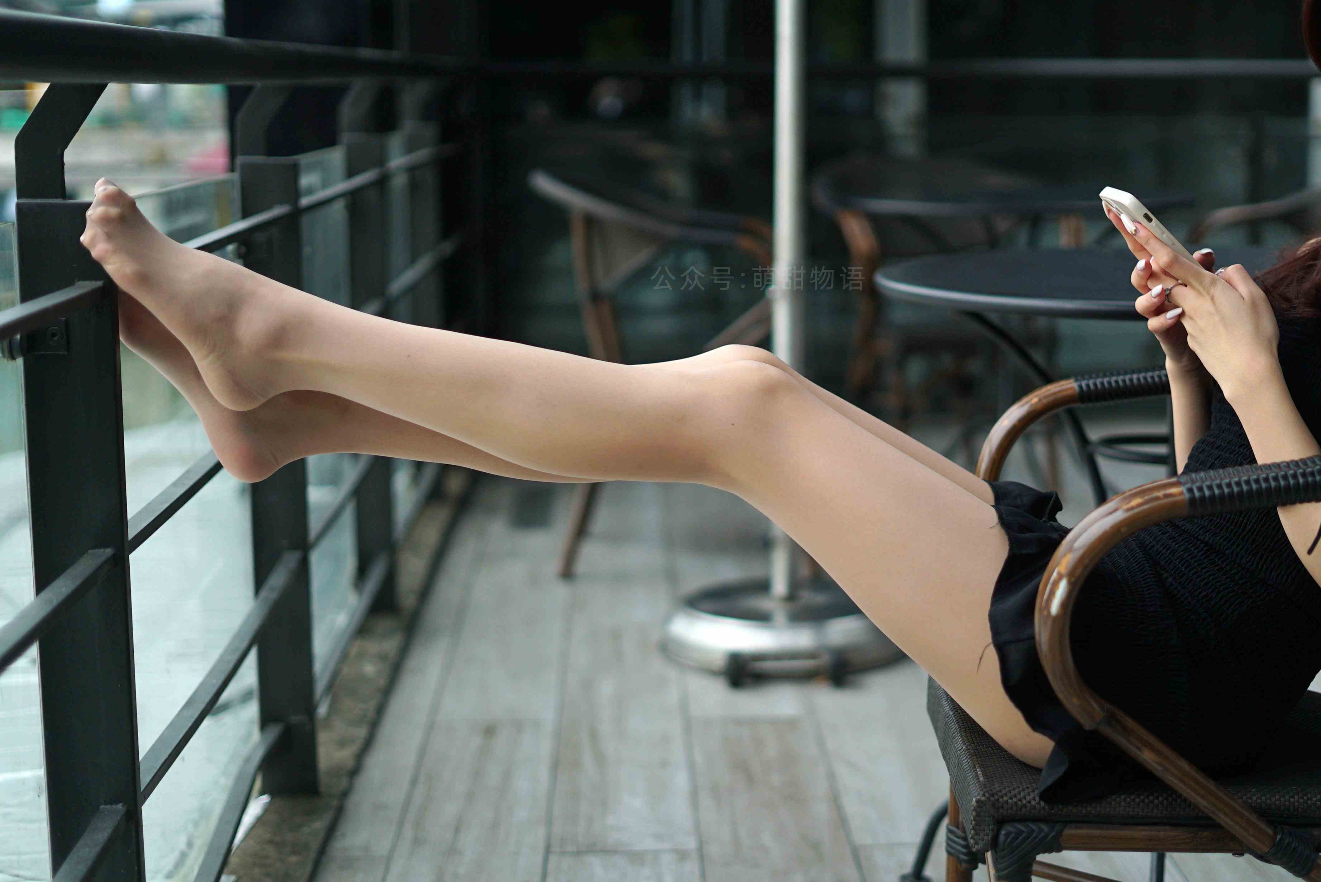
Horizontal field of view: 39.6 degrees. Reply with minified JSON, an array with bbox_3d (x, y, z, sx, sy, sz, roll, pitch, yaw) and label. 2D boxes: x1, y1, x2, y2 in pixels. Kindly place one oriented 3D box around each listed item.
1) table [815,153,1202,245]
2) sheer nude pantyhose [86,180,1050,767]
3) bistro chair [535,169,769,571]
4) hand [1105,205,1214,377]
[{"bbox_3d":[0.825,-0.193,4.270,0.800,0.730,0.800,0,11,0],"label":"table"},{"bbox_3d":[-0.050,0.012,1.660,0.950,0.510,0.340,1,11,5],"label":"sheer nude pantyhose"},{"bbox_3d":[0.025,-0.160,4.050,0.610,0.850,0.560,0,11,3],"label":"bistro chair"},{"bbox_3d":[0.461,-0.142,1.680,0.092,0.170,0.090,-18,0,-29],"label":"hand"}]

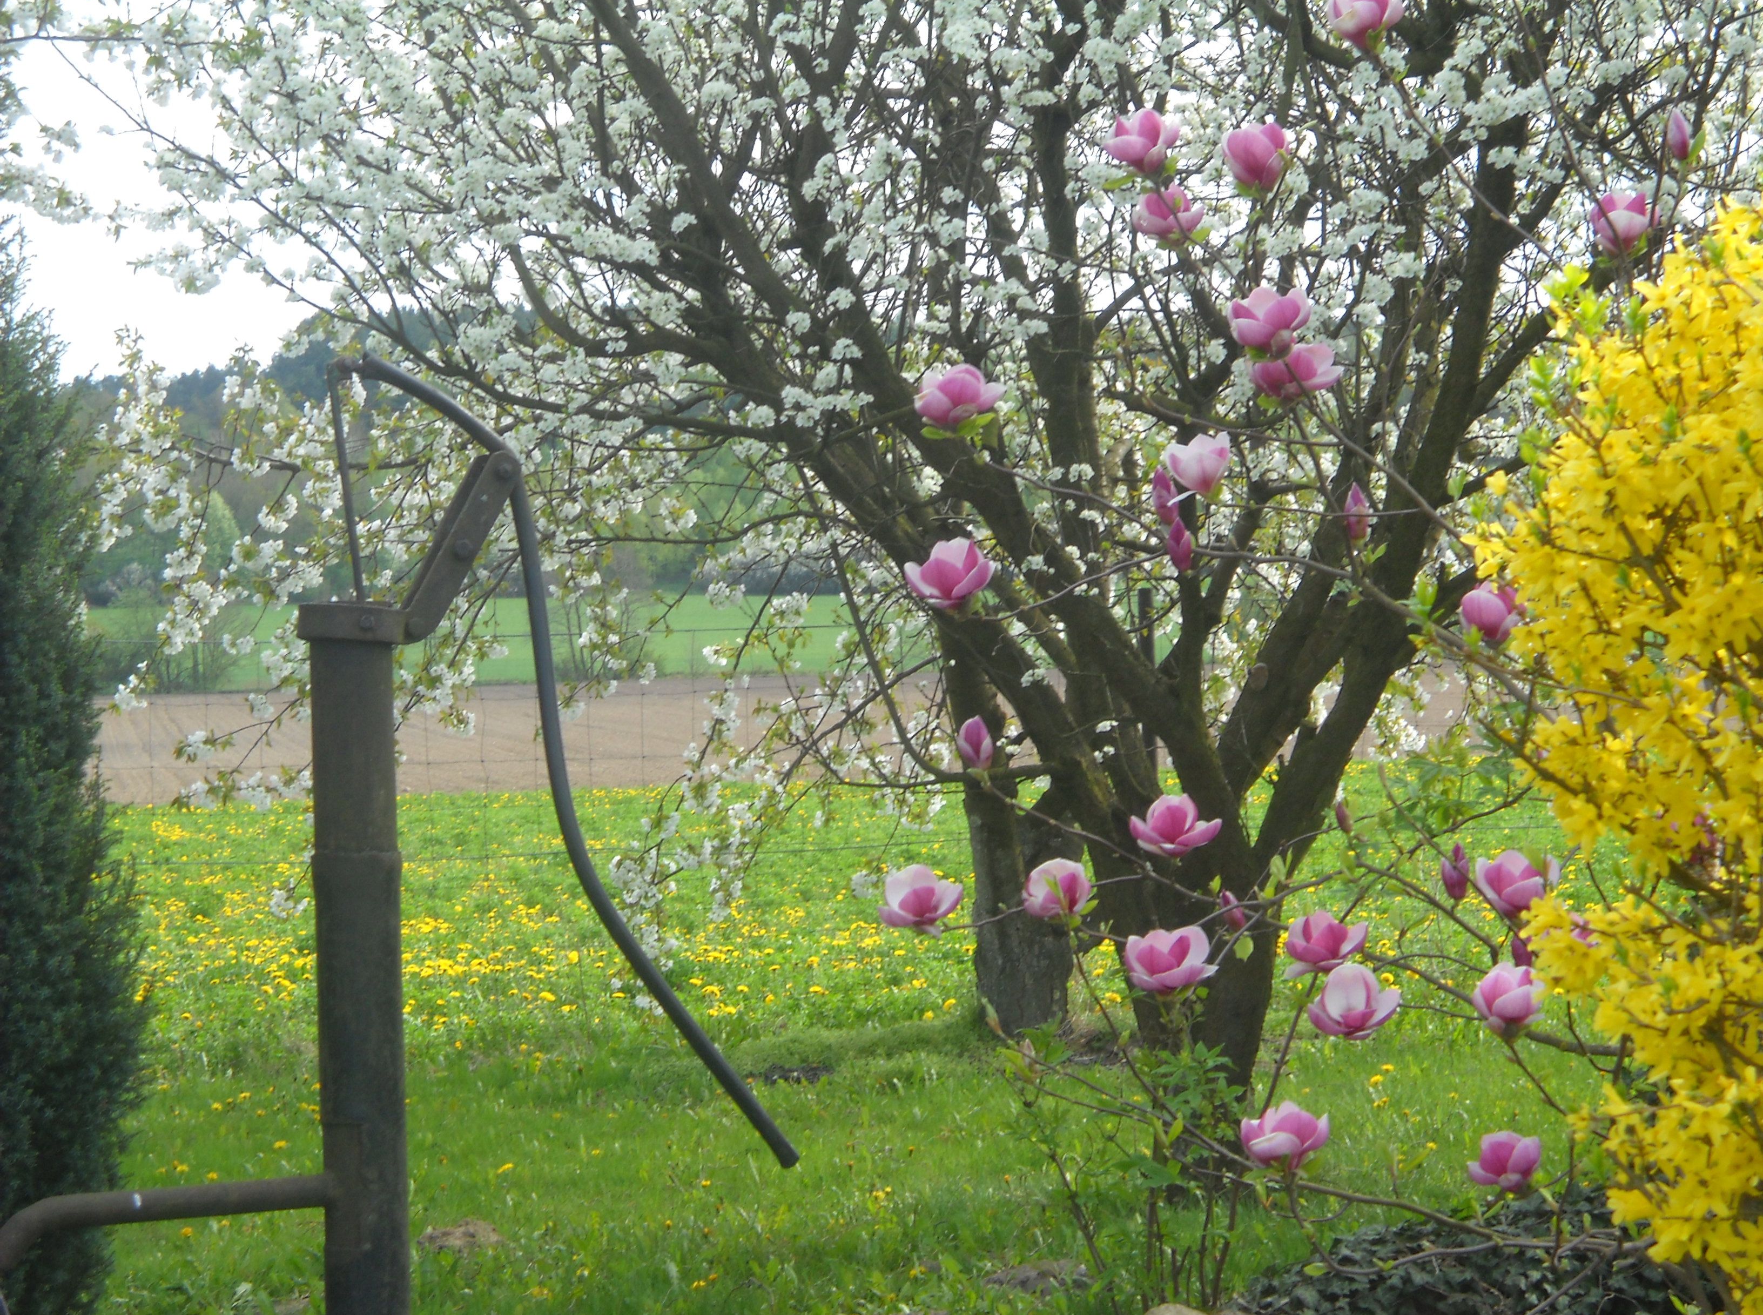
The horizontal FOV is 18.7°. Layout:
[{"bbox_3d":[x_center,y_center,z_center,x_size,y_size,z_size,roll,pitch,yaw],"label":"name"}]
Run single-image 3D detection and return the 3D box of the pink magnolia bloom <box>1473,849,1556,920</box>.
[{"bbox_3d":[0.817,0.293,6.900,0.107,0.089,0.107,-5,6,0],"label":"pink magnolia bloom"}]

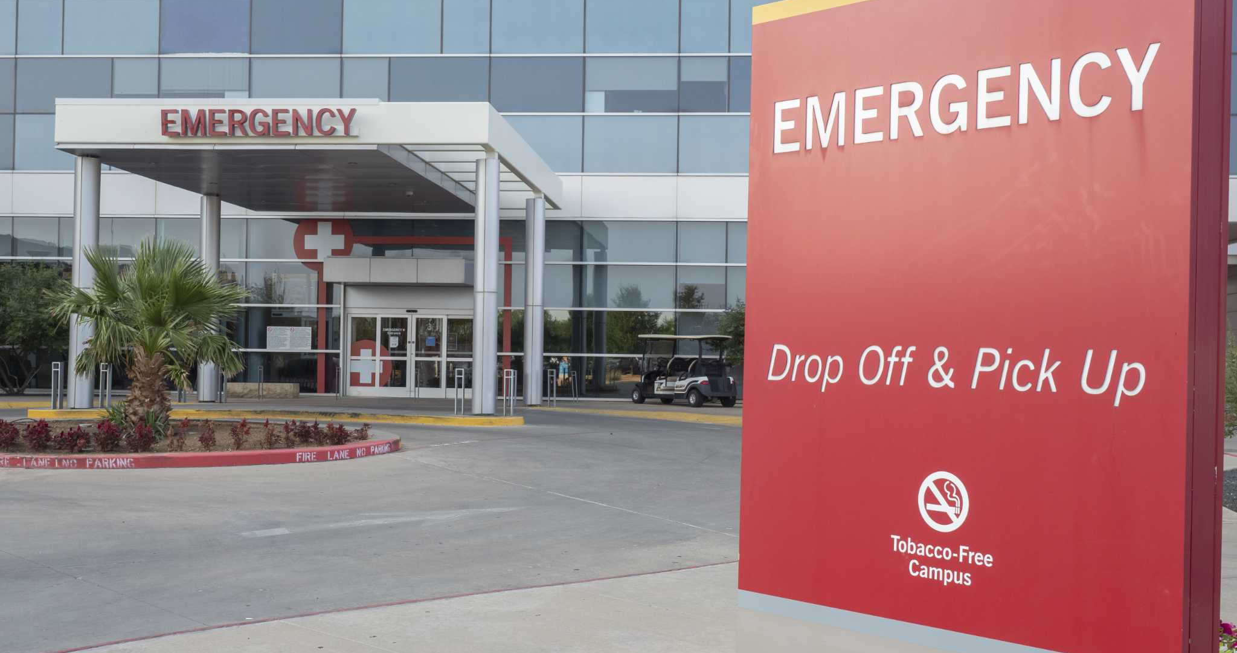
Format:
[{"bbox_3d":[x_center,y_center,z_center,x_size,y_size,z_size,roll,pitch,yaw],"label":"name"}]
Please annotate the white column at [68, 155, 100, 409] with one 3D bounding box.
[{"bbox_3d":[-10.577,-0.890,26.900,0.470,5.030,0.470,1,-1,4],"label":"white column"}]

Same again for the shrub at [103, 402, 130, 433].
[{"bbox_3d":[-6.901,1.258,18.700,0.460,0.430,0.440,1,-1,0],"label":"shrub"}]

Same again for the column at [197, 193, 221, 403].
[{"bbox_3d":[-10.011,-0.709,33.200,0.470,5.120,0.470,1,-1,4],"label":"column"}]

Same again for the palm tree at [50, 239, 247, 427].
[{"bbox_3d":[-6.544,0.108,18.900,2.720,2.660,2.600,1,-1,0],"label":"palm tree"}]

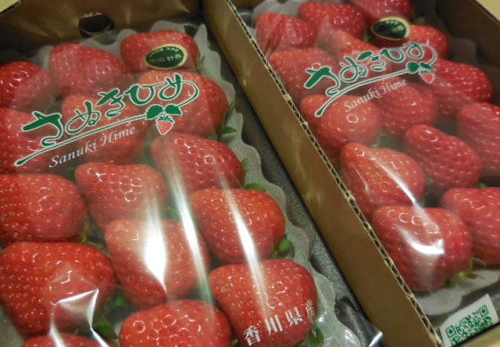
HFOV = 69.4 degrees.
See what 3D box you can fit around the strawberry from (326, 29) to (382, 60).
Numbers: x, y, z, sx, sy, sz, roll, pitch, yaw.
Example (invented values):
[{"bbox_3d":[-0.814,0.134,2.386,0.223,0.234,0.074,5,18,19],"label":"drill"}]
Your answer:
[{"bbox_3d":[0.065,-0.070,0.218,0.038,0.032,0.034,40,60,22],"label":"strawberry"}]

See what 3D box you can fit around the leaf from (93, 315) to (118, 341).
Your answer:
[{"bbox_3d":[-0.058,0.062,0.146,0.011,0.005,0.010,0,59,-4],"label":"leaf"}]

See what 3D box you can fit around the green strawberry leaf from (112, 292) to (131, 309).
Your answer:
[{"bbox_3d":[-0.054,0.053,0.151,0.008,0.004,0.006,0,59,-4],"label":"green strawberry leaf"}]

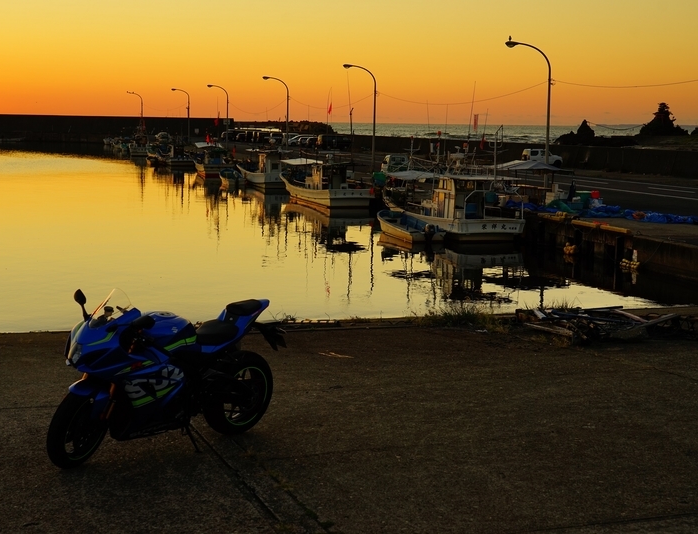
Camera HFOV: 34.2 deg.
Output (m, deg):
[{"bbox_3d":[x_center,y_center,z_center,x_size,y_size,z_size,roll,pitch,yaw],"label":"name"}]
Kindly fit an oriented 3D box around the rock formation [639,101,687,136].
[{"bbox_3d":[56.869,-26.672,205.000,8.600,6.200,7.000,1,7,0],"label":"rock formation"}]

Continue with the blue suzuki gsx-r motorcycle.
[{"bbox_3d":[-1.250,0.745,8.020,0.740,1.140,2.060,13,12,41],"label":"blue suzuki gsx-r motorcycle"}]

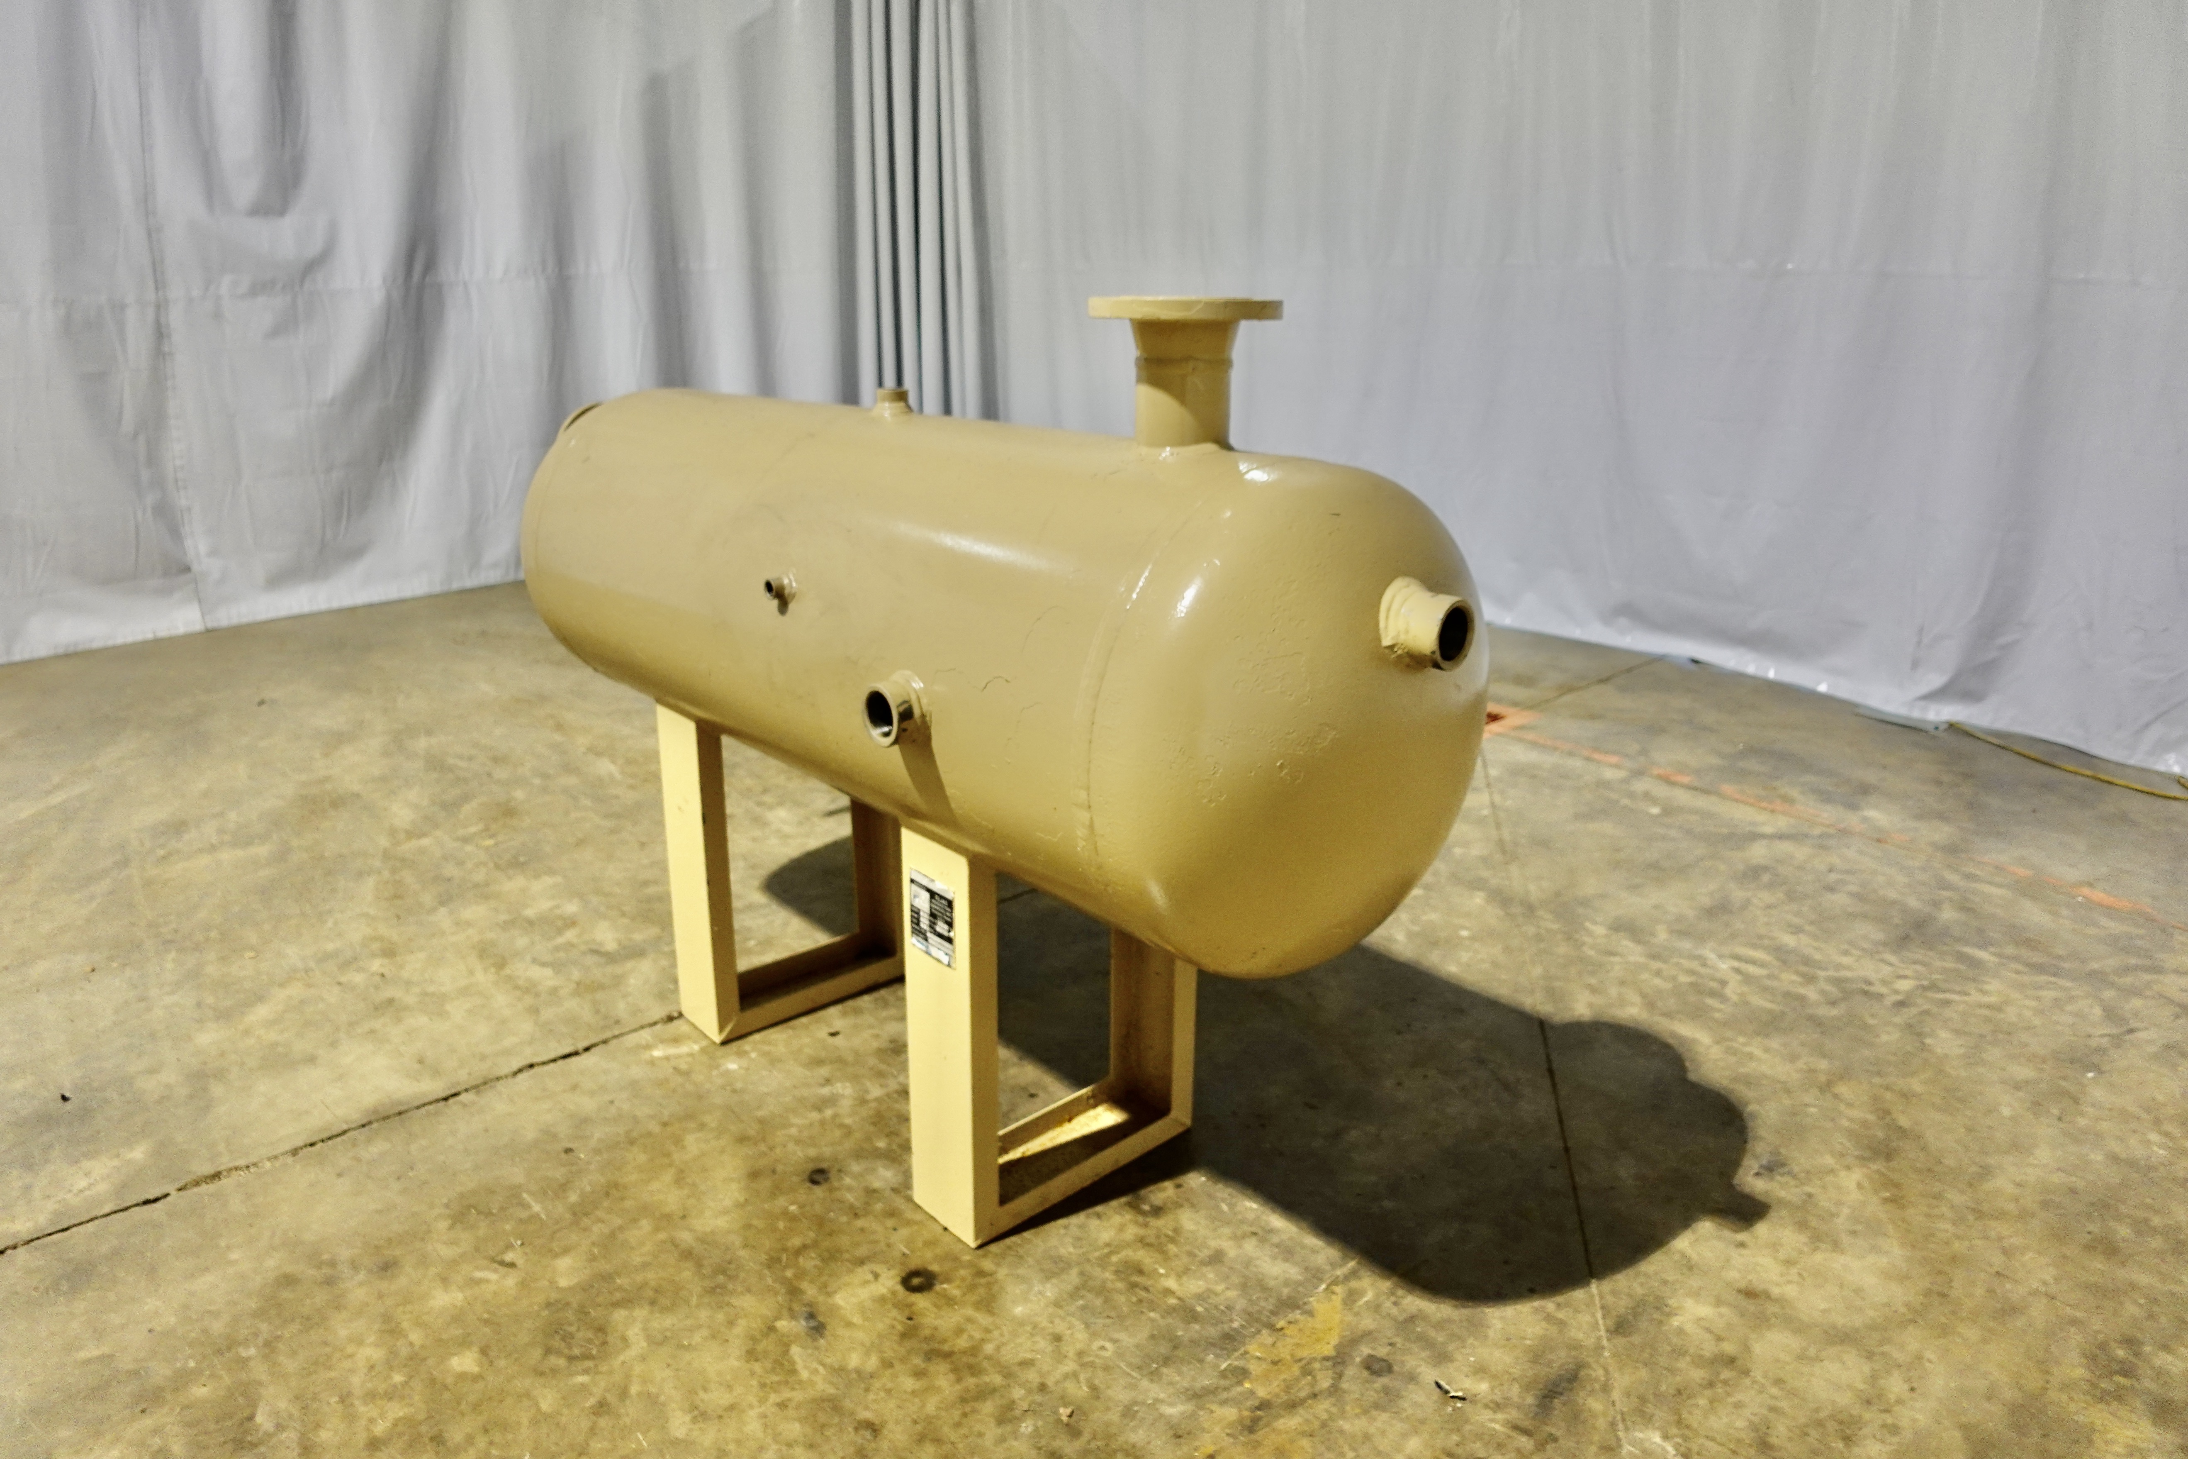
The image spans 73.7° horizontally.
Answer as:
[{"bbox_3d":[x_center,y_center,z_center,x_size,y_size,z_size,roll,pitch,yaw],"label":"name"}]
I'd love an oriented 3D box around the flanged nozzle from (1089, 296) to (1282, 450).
[{"bbox_3d":[0.108,-0.426,1.757,0.229,0.176,0.229,0,17,0],"label":"flanged nozzle"}]

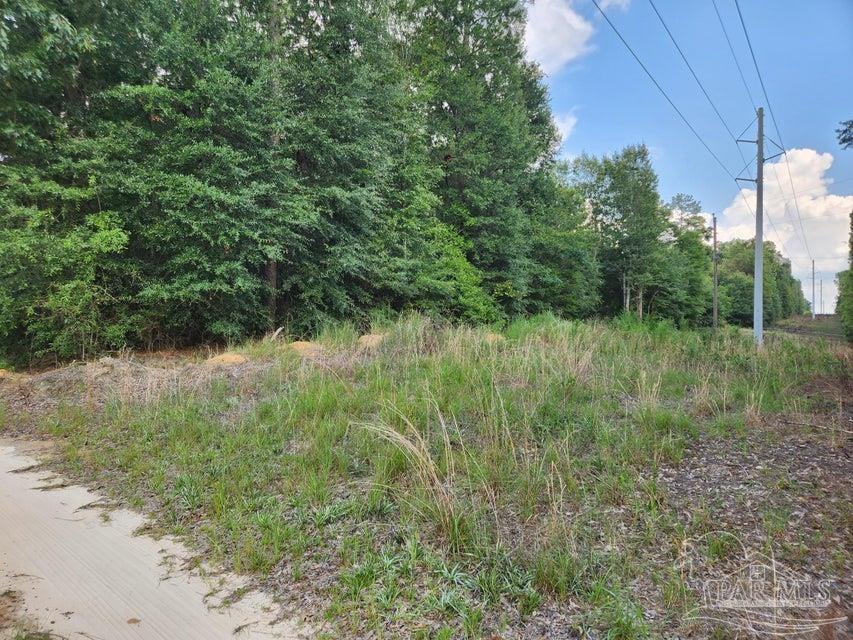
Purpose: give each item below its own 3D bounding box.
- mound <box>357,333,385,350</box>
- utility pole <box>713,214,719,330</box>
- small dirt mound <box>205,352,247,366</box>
[{"bbox_3d":[-1.857,0.723,18.800,0.950,0.520,0.900,0,0,-5],"label":"mound"},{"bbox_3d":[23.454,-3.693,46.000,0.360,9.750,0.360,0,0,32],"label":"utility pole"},{"bbox_3d":[-5.793,1.159,16.500,1.250,0.400,1.100,0,0,-18],"label":"small dirt mound"}]

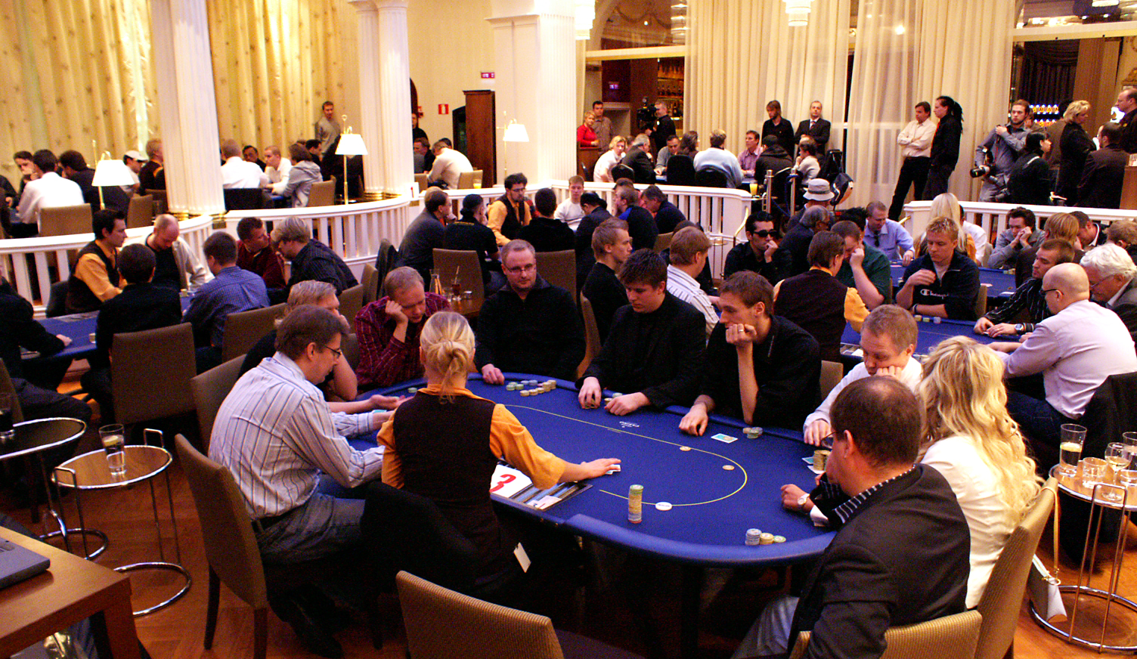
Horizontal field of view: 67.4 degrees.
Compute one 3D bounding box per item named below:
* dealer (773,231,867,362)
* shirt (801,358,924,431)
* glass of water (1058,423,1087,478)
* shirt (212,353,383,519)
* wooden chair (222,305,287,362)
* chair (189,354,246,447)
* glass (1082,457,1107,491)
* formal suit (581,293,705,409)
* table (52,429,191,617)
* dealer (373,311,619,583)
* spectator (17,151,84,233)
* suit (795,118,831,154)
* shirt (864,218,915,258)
[{"bbox_3d":[1.336,0.140,4.660,0.580,1.360,0.680,6,15,24],"label":"dealer"},{"bbox_3d":[1.123,0.372,3.122,0.480,0.620,0.500,-9,15,-31],"label":"shirt"},{"bbox_3d":[1.896,0.455,3.213,0.093,0.180,0.093,-1,13,0],"label":"glass of water"},{"bbox_3d":[-0.886,0.352,3.054,0.560,0.580,0.500,-11,17,-36],"label":"shirt"},{"bbox_3d":[-2.068,0.266,5.340,0.560,0.870,0.450,9,16,34],"label":"wooden chair"},{"bbox_3d":[-1.305,0.598,3.910,0.560,0.870,0.450,3,14,16],"label":"chair"},{"bbox_3d":[1.921,0.526,3.111,0.088,0.090,0.088,-1,13,0],"label":"glass"},{"bbox_3d":[0.362,0.140,3.942,0.550,0.610,0.480,4,14,20],"label":"formal suit"},{"bbox_3d":[-1.814,0.789,3.463,0.450,0.630,0.450,7,16,29],"label":"table"},{"bbox_3d":[-0.235,0.600,2.772,0.670,1.350,0.660,5,14,21],"label":"dealer"},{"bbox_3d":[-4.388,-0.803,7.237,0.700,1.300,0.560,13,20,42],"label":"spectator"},{"bbox_3d":[3.520,-2.628,12.234,0.520,0.780,0.340,3,14,14],"label":"suit"},{"bbox_3d":[2.868,-0.735,7.638,0.520,0.620,0.420,4,15,17],"label":"shirt"}]

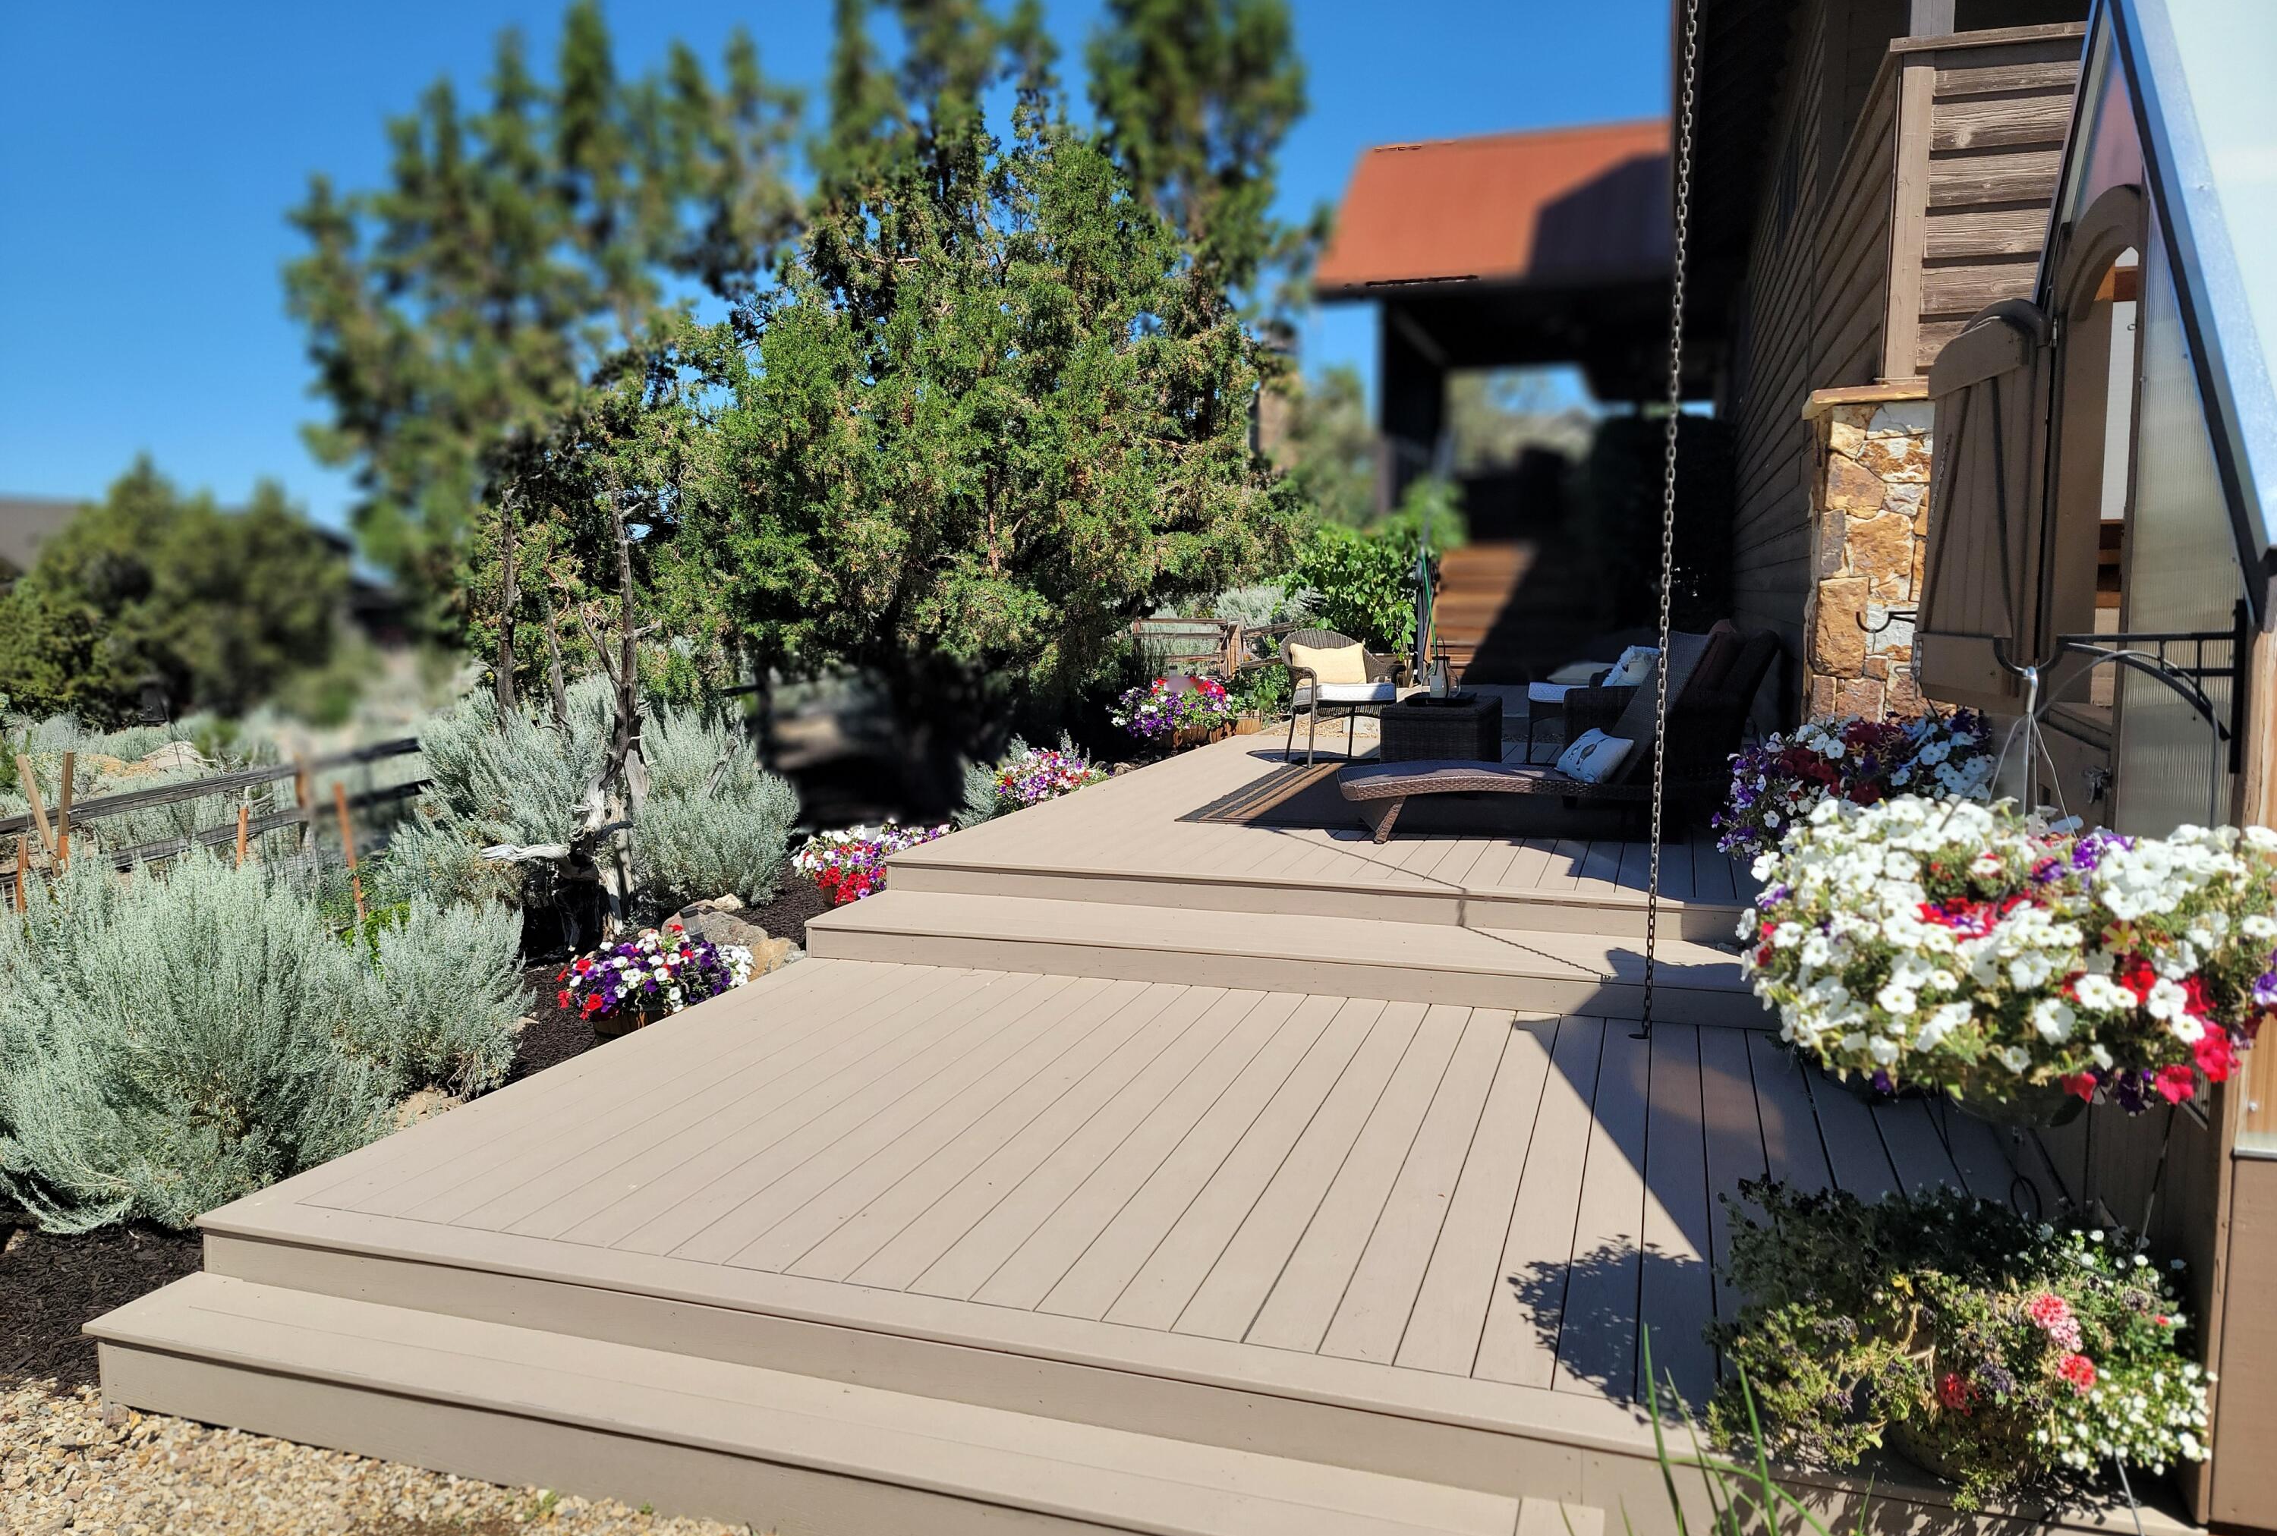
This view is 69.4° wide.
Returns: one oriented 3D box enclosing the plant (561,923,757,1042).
[{"bbox_3d":[-1.707,0.762,5.800,0.670,0.450,0.620,-2,7,-17],"label":"plant"}]

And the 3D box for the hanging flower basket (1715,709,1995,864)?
[{"bbox_3d":[2.112,0.076,4.850,0.800,0.500,0.750,3,7,24],"label":"hanging flower basket"}]

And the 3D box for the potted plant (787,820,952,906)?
[{"bbox_3d":[-1.221,0.450,7.500,0.690,0.430,0.620,-1,7,-9],"label":"potted plant"}]

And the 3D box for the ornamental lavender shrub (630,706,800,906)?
[{"bbox_3d":[-2.064,0.195,8.000,0.820,0.980,0.820,-2,7,-14],"label":"ornamental lavender shrub"}]

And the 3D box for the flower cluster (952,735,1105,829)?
[{"bbox_3d":[-0.602,0.075,9.200,0.800,0.500,0.700,0,7,-4],"label":"flower cluster"}]

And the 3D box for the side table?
[{"bbox_3d":[1.837,-0.165,9.931,0.550,0.455,1.080,2,7,18],"label":"side table"}]

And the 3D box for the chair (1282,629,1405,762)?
[{"bbox_3d":[1.311,-0.467,10.728,0.670,0.870,0.640,-2,7,-19],"label":"chair"}]

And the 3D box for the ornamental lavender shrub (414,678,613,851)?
[{"bbox_3d":[-3.308,0.042,8.700,1.060,1.050,1.000,-2,7,-21],"label":"ornamental lavender shrub"}]

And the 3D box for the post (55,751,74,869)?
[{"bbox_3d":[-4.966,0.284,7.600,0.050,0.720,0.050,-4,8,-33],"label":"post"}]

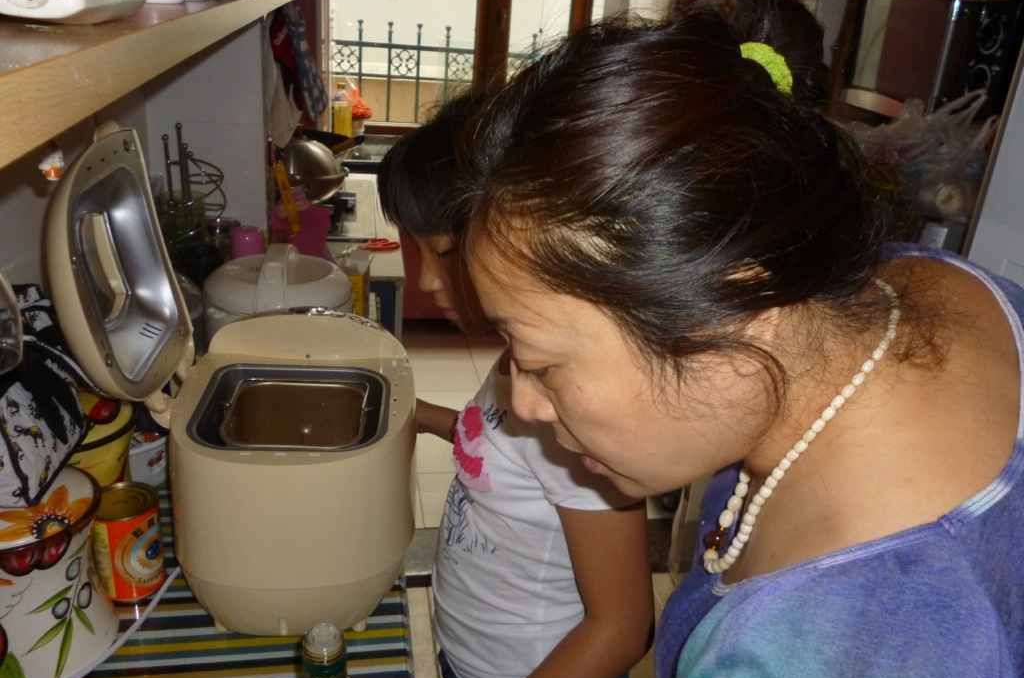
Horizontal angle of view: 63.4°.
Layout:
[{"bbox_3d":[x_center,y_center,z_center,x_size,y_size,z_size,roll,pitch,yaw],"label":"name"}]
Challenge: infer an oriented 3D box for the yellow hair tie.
[{"bbox_3d":[0.130,-0.138,0.435,0.043,0.043,0.014,0,31,36],"label":"yellow hair tie"}]

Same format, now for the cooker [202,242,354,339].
[{"bbox_3d":[-0.402,-0.035,1.430,0.250,0.245,0.262,0,23,-11],"label":"cooker"}]

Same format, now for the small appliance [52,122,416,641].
[{"bbox_3d":[-0.284,0.023,0.947,0.347,0.526,0.368,0,23,-11],"label":"small appliance"}]

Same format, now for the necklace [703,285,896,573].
[{"bbox_3d":[0.155,0.052,0.496,0.052,0.212,0.135,19,18,-18],"label":"necklace"}]

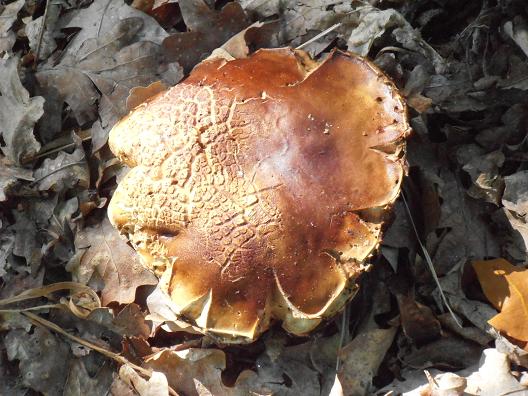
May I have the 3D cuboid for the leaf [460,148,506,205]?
[{"bbox_3d":[0.119,-0.012,2.003,0.024,0.015,0.031,0,65,-1],"label":"leaf"}]

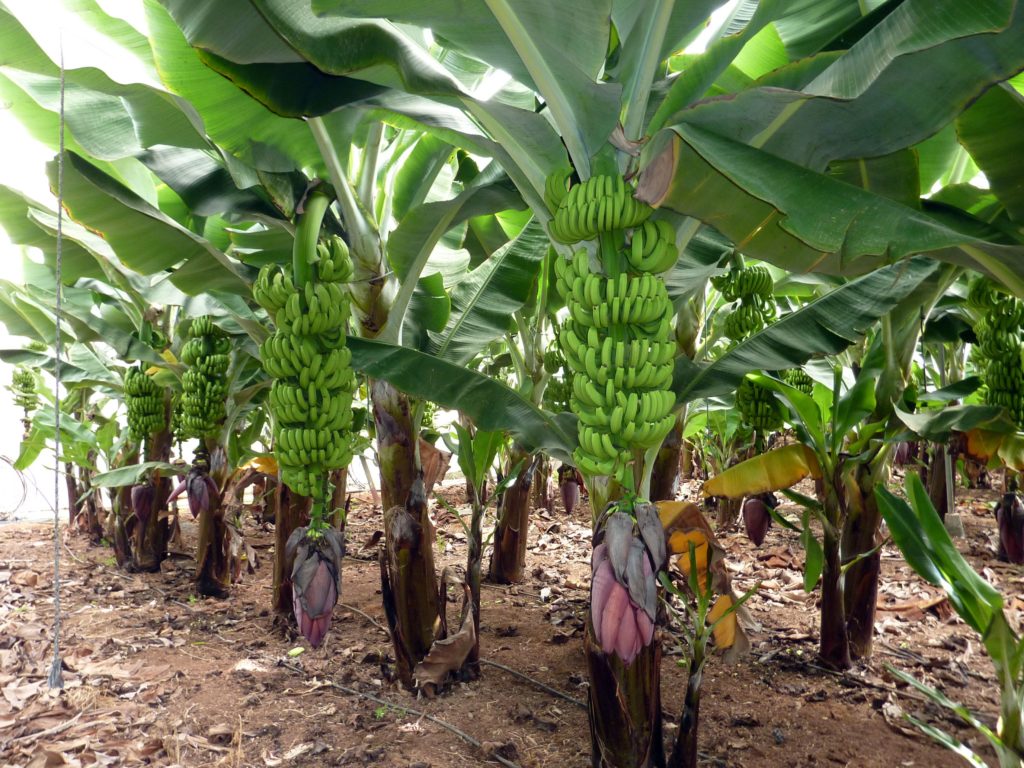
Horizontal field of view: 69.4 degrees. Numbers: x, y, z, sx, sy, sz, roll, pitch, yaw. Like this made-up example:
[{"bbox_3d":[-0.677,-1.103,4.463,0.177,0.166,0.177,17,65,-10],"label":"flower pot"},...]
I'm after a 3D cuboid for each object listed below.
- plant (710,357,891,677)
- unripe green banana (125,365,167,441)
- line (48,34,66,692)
[{"bbox_3d":[1.520,0.675,3.920,1.000,1.650,0.850,0,-1,0],"label":"plant"},{"bbox_3d":[-2.870,0.140,5.800,0.320,0.620,0.320,0,-1,0],"label":"unripe green banana"},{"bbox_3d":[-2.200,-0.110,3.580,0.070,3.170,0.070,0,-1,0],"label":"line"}]

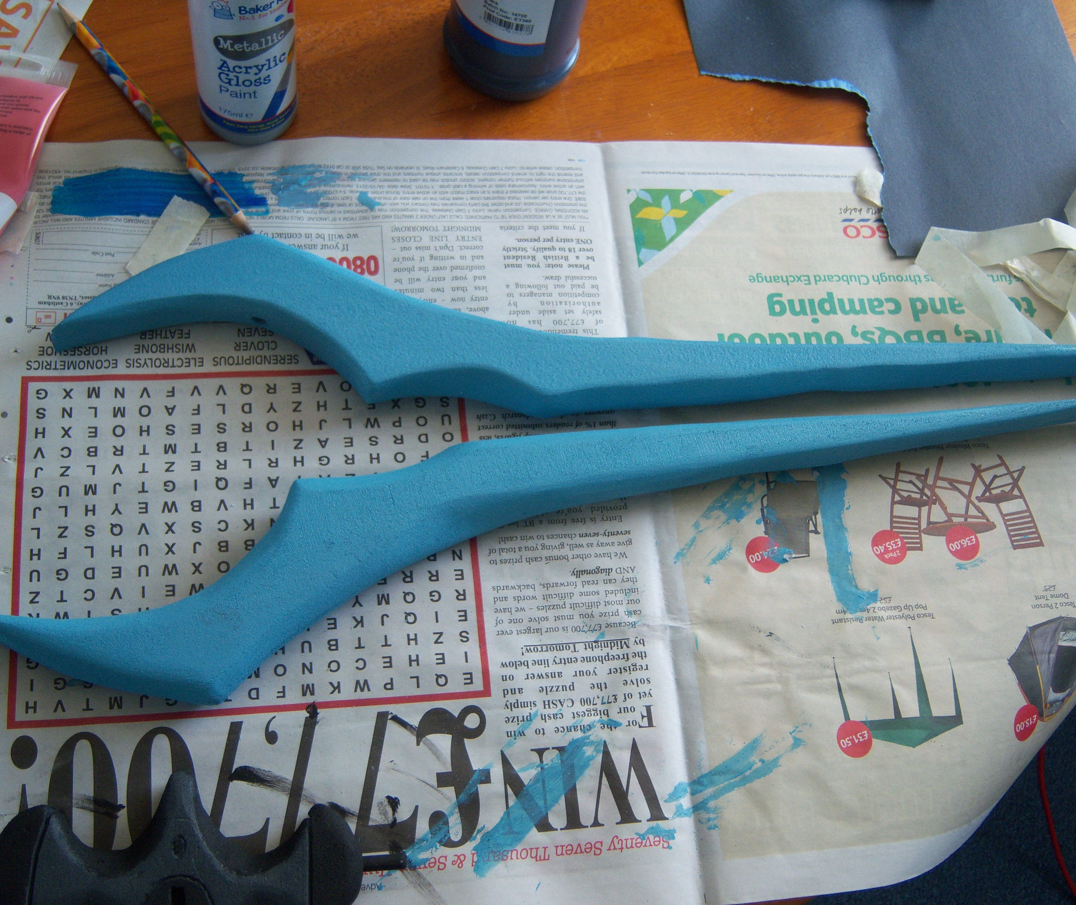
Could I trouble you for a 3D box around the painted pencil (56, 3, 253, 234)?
[{"bbox_3d":[-0.184,-0.161,0.601,0.007,0.007,0.158,-37,80,-20],"label":"painted pencil"}]

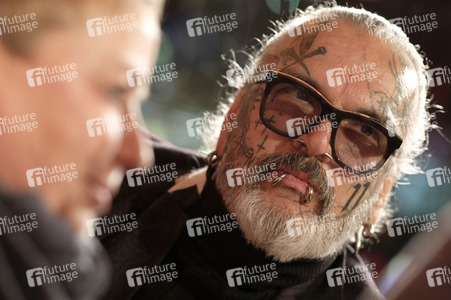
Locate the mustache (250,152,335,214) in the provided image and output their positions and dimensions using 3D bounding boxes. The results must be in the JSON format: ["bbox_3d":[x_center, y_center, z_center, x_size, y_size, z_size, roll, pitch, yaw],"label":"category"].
[{"bbox_3d":[0.063,0.026,1.500,0.075,0.044,0.031,26,-13,-1],"label":"mustache"}]

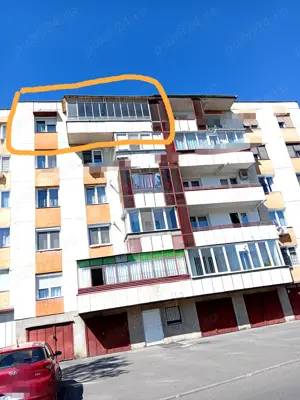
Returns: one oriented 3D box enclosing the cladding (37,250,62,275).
[{"bbox_3d":[-5.851,3.619,18.172,1.472,1.313,0.120,-4,-21,-12],"label":"cladding"}]

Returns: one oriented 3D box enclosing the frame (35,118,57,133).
[{"bbox_3d":[-7.175,-5.143,21.598,1.383,1.273,0.120,-4,-21,-12],"label":"frame"}]

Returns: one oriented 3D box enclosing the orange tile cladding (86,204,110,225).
[{"bbox_3d":[-3.285,0.893,19.752,1.482,1.283,0.120,-4,-21,-12],"label":"orange tile cladding"}]

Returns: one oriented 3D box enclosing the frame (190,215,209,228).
[{"bbox_3d":[3.389,1.779,21.345,1.429,1.358,0.121,-4,-22,-12],"label":"frame"}]

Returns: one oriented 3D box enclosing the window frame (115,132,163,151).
[{"bbox_3d":[-0.634,-3.861,20.721,3.228,1.370,0.152,-4,-20,-12],"label":"window frame"}]

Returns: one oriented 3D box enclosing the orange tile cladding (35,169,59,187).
[{"bbox_3d":[-6.657,-1.429,20.303,1.477,1.281,0.122,-4,-20,-12],"label":"orange tile cladding"}]

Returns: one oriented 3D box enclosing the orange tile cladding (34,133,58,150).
[{"bbox_3d":[-7.203,-4.072,21.785,1.529,1.363,0.111,-4,-22,-12],"label":"orange tile cladding"}]

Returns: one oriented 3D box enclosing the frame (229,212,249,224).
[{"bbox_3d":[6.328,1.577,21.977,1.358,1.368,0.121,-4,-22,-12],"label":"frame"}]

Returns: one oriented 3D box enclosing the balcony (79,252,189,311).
[{"bbox_3d":[-0.922,4.678,17.889,6.191,2.754,1.350,-4,-21,-12],"label":"balcony"}]

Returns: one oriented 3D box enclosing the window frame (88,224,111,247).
[{"bbox_3d":[-3.179,2.239,19.929,1.418,1.398,0.121,-4,-22,-12],"label":"window frame"}]

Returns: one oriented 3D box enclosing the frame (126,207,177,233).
[{"bbox_3d":[0.203,1.206,18.853,3.179,1.534,0.140,-4,-21,-12],"label":"frame"}]

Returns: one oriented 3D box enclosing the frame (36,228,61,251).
[{"bbox_3d":[-6.118,2.421,18.934,1.416,1.439,0.122,-4,-20,-12],"label":"frame"}]

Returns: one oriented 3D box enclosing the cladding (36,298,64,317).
[{"bbox_3d":[-5.509,5.943,17.285,1.472,0.865,0.120,-4,-21,-12],"label":"cladding"}]

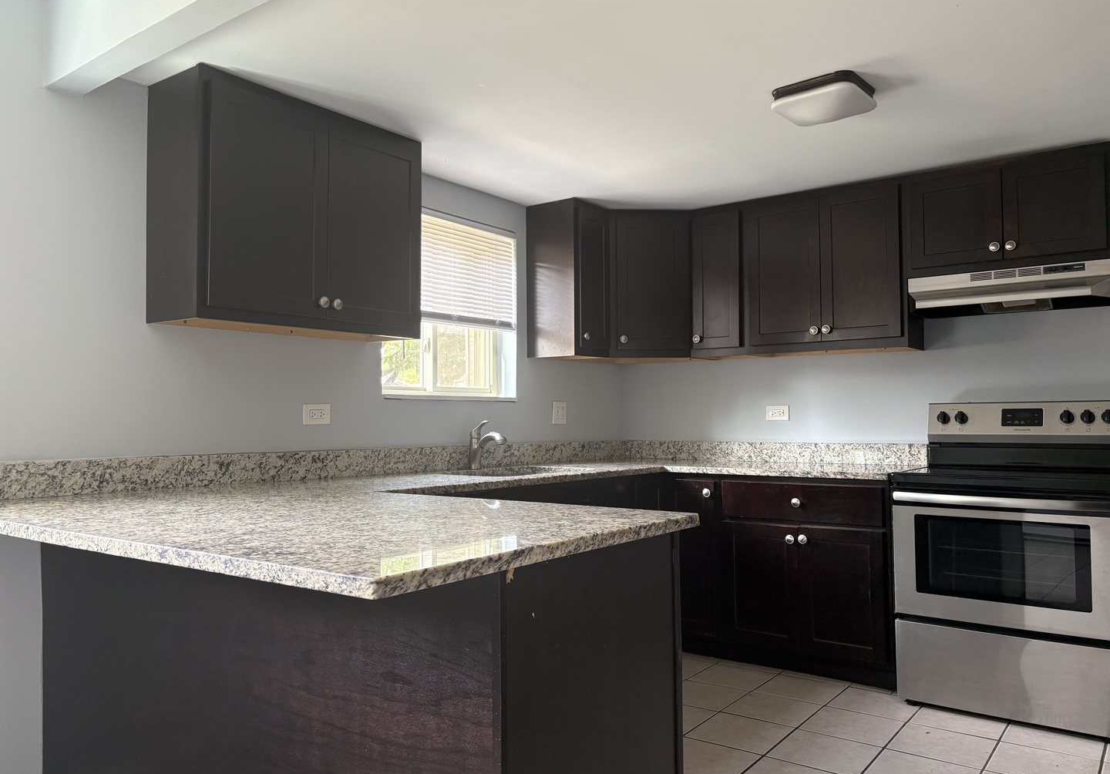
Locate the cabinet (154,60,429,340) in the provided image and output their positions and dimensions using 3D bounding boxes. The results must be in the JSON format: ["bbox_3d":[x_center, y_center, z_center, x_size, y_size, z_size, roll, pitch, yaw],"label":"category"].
[{"bbox_3d":[-0.905,-0.577,2.949,0.320,0.766,0.913,-2,-3,37],"label":"cabinet"}]

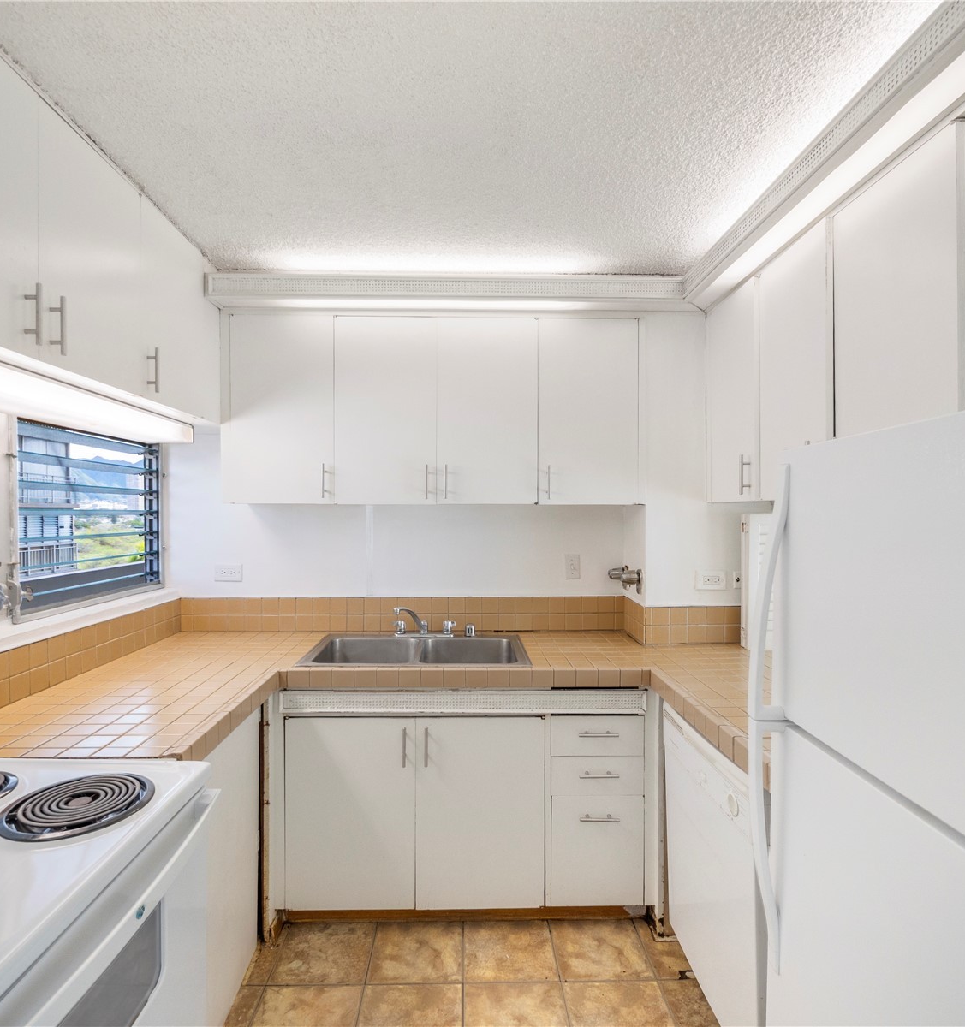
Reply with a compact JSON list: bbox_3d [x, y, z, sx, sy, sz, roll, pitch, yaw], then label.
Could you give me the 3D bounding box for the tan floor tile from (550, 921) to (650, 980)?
[{"bbox_3d":[0.395,1.474,1.883,0.305,0.013,0.293,0,0,-2],"label":"tan floor tile"}]

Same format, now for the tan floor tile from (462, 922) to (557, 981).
[{"bbox_3d":[0.089,1.472,1.860,0.306,0.010,0.270,0,0,-2],"label":"tan floor tile"}]

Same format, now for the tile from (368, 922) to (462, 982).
[{"bbox_3d":[-0.216,1.472,1.855,0.306,0.010,0.270,0,0,-2],"label":"tile"}]

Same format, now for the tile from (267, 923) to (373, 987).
[{"bbox_3d":[-0.524,1.474,1.869,0.305,0.013,0.288,0,0,-2],"label":"tile"}]

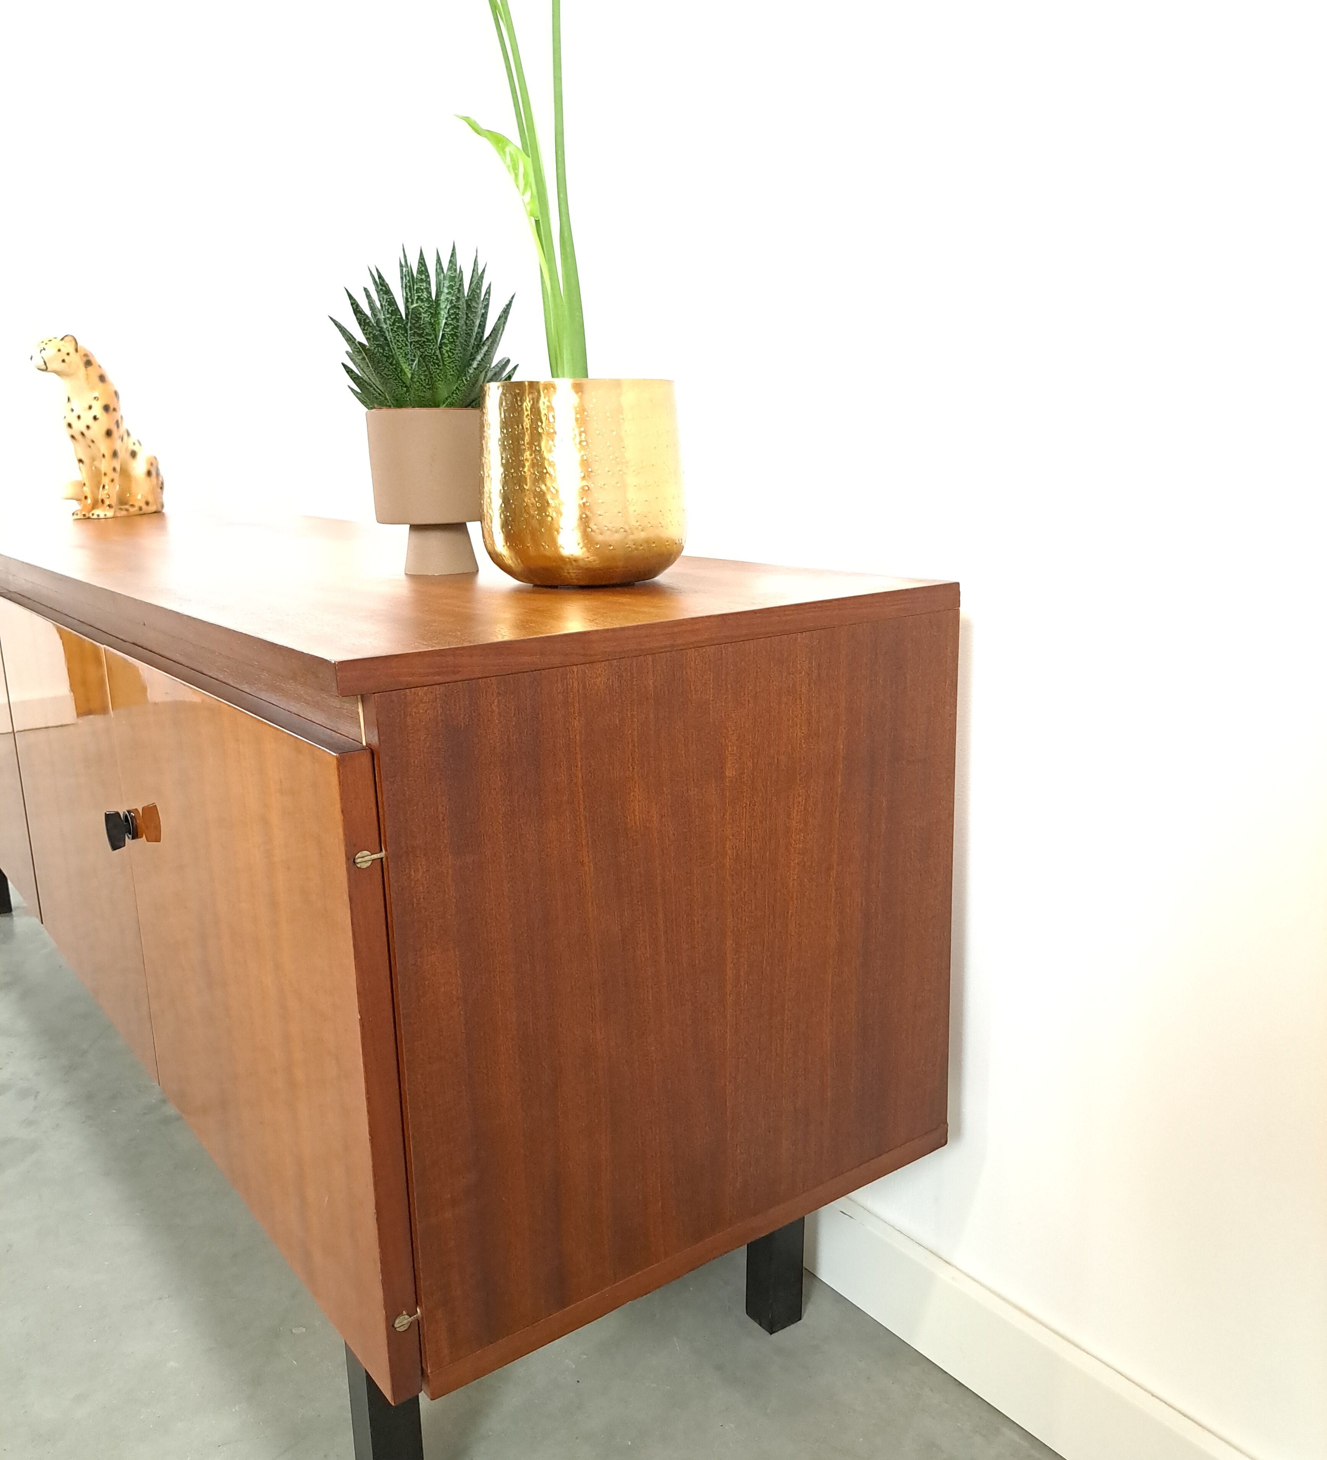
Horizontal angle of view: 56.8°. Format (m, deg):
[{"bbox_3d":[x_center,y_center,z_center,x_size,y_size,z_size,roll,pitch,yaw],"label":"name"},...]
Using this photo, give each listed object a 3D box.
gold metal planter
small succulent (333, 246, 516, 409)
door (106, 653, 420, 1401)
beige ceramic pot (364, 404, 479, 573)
[{"bbox_3d":[-0.061,-0.186,0.921,0.155,0.147,0.155,-1,13,0],"label":"gold metal planter"},{"bbox_3d":[-0.190,-0.319,0.978,0.148,0.132,0.148,-4,13,-10],"label":"small succulent"},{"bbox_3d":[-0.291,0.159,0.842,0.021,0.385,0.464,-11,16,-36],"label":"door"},{"bbox_3d":[-0.187,-0.197,1.013,0.105,0.131,0.105,-4,13,-10],"label":"beige ceramic pot"}]

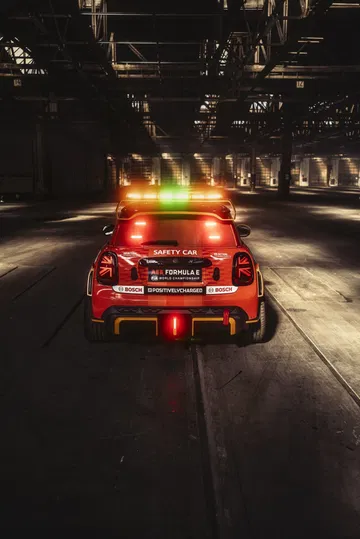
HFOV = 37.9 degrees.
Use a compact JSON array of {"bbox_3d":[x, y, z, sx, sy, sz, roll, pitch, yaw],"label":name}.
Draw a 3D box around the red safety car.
[{"bbox_3d":[-0.040,-0.230,6.660,1.840,1.500,3.860,0,10,0],"label":"red safety car"}]

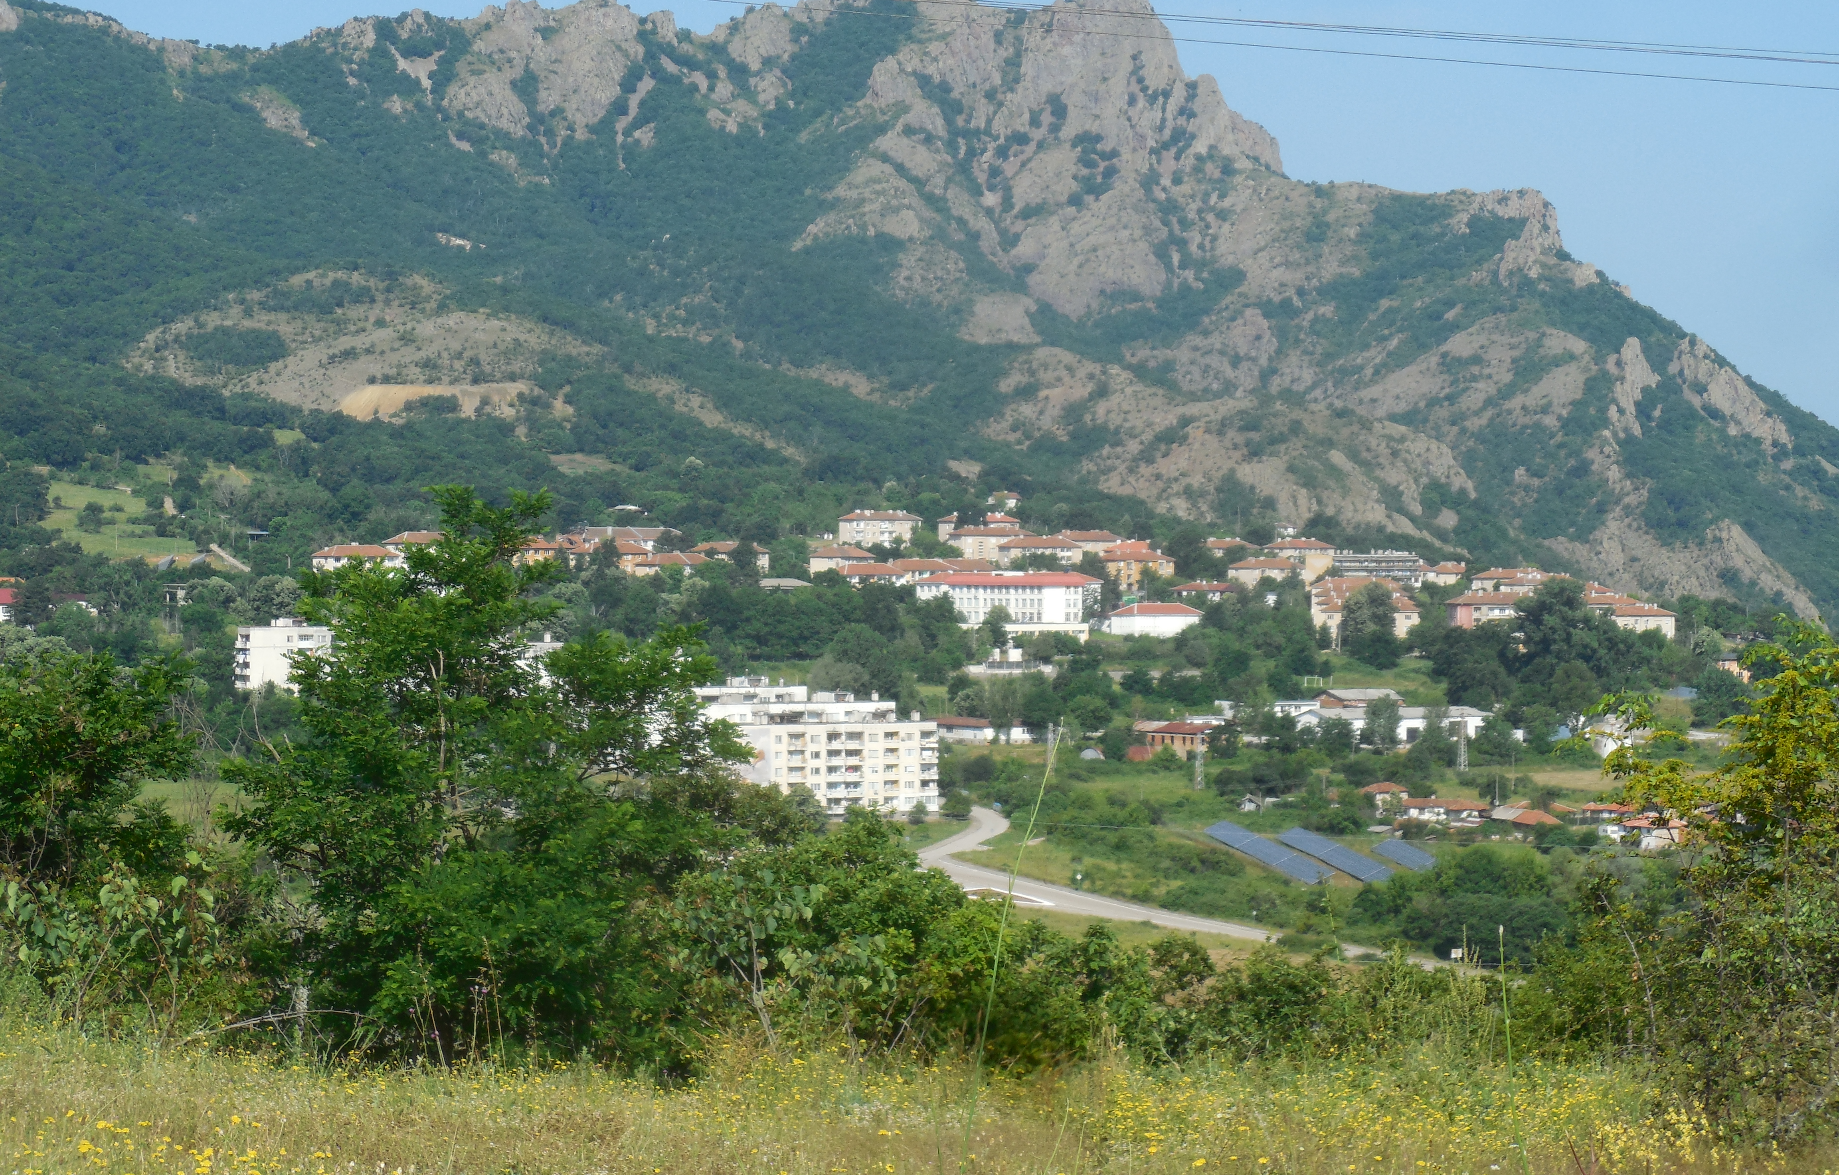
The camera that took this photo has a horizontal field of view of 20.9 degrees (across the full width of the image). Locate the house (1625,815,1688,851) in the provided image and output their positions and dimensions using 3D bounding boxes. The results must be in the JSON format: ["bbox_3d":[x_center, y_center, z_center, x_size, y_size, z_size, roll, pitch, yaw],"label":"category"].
[{"bbox_3d":[151.100,50.400,1025.000,12.000,7.400,8.800,0,0,17],"label":"house"}]

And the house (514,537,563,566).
[{"bbox_3d":[-116.600,-10.800,1530.000,13.500,9.300,10.000,0,0,-14],"label":"house"}]

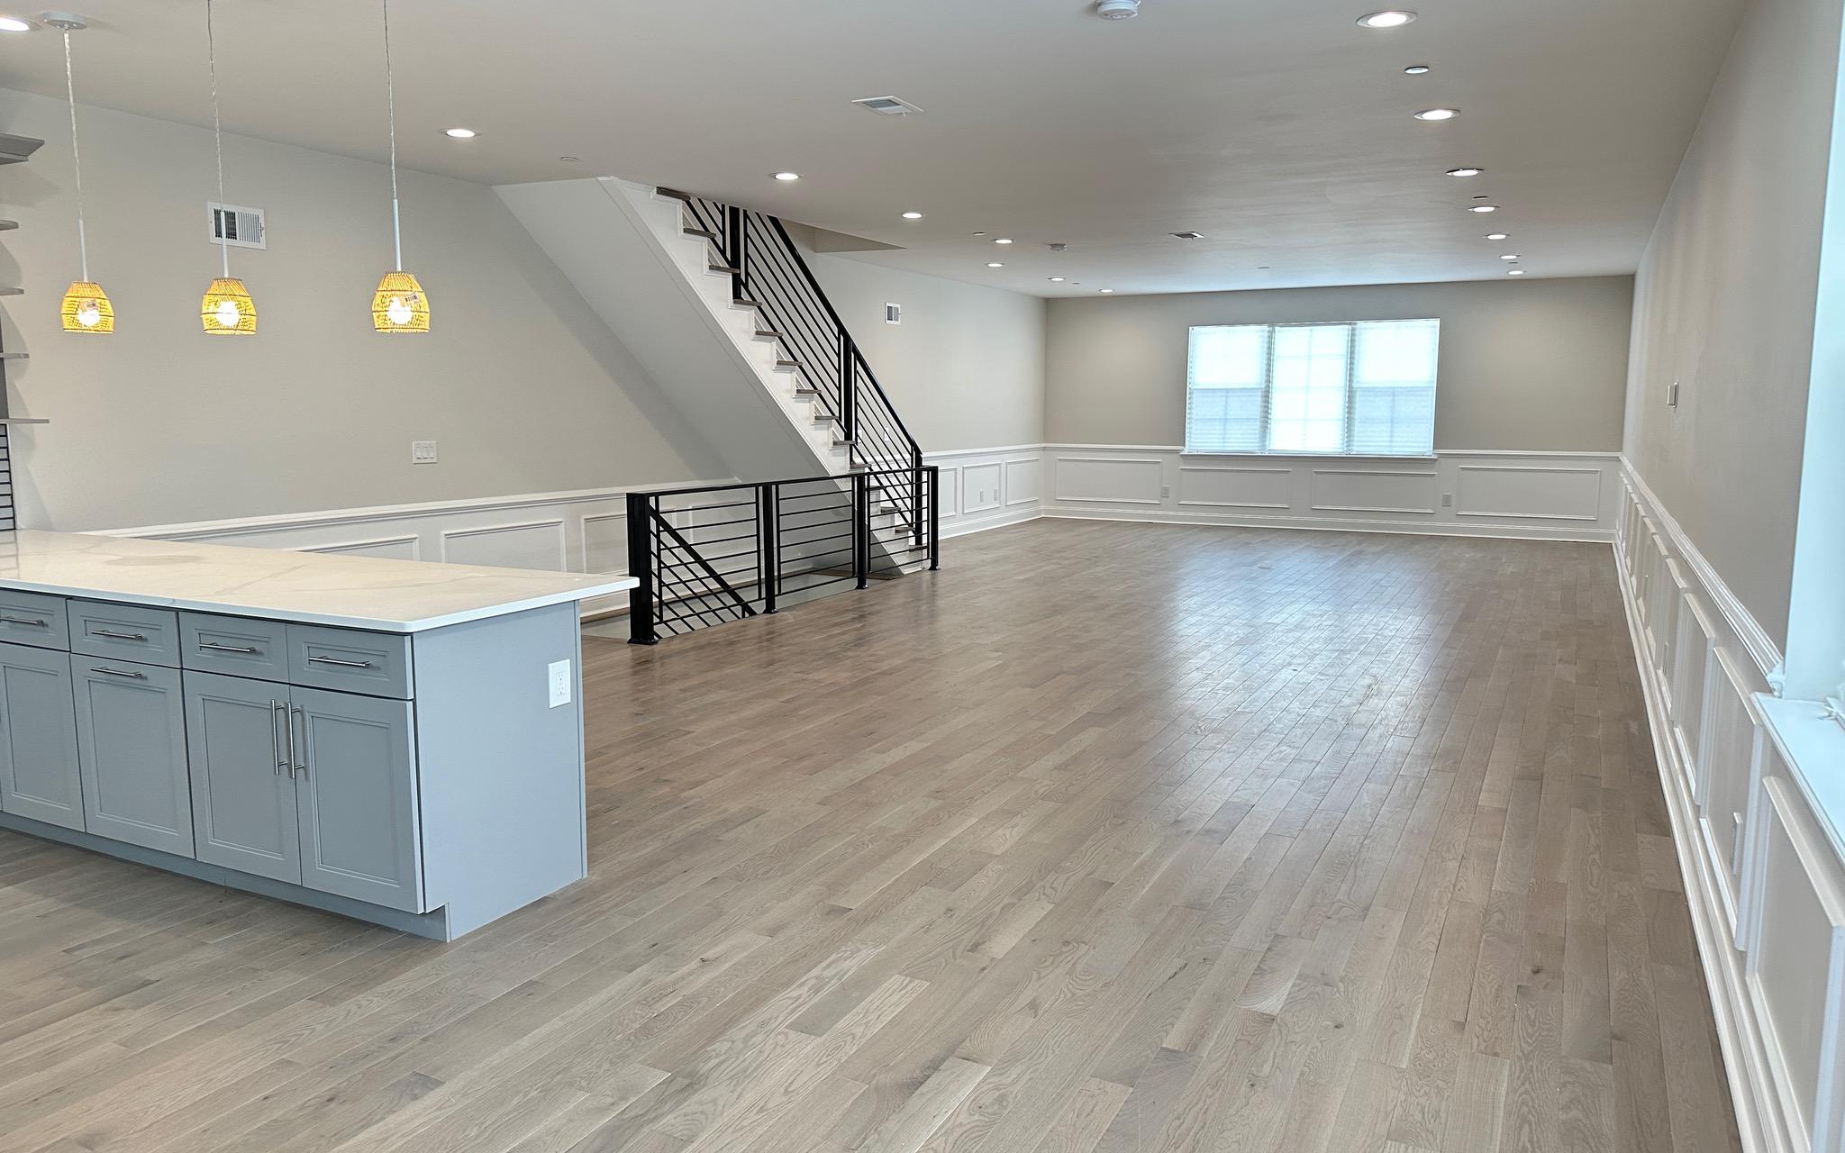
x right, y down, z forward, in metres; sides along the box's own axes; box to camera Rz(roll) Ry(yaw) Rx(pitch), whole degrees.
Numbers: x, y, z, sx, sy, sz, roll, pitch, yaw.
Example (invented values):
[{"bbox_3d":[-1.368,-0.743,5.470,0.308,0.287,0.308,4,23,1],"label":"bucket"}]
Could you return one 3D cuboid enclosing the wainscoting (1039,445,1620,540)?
[{"bbox_3d":[4.465,-1.038,15.071,6.581,0.940,0.050,4,9,27],"label":"wainscoting"}]

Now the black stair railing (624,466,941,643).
[{"bbox_3d":[-0.809,-0.276,9.496,0.110,0.915,4.000,4,9,27],"label":"black stair railing"}]

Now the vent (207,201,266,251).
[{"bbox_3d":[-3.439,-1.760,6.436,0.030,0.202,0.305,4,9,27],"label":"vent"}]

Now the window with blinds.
[{"bbox_3d":[4.486,-2.178,14.930,2.870,1.530,0.110,4,9,27],"label":"window with blinds"}]

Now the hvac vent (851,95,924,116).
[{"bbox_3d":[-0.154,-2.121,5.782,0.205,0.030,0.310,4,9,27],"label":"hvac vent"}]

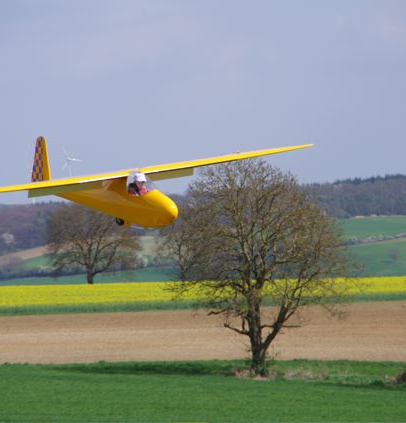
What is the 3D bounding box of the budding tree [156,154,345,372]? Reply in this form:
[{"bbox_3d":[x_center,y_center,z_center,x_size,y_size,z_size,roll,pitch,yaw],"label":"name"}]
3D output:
[{"bbox_3d":[2.450,2.660,170.000,9.130,10.370,9.000,0,0,0],"label":"budding tree"}]

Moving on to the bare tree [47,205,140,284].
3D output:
[{"bbox_3d":[-11.030,3.430,360.000,9.470,8.260,9.200,0,0,0],"label":"bare tree"}]

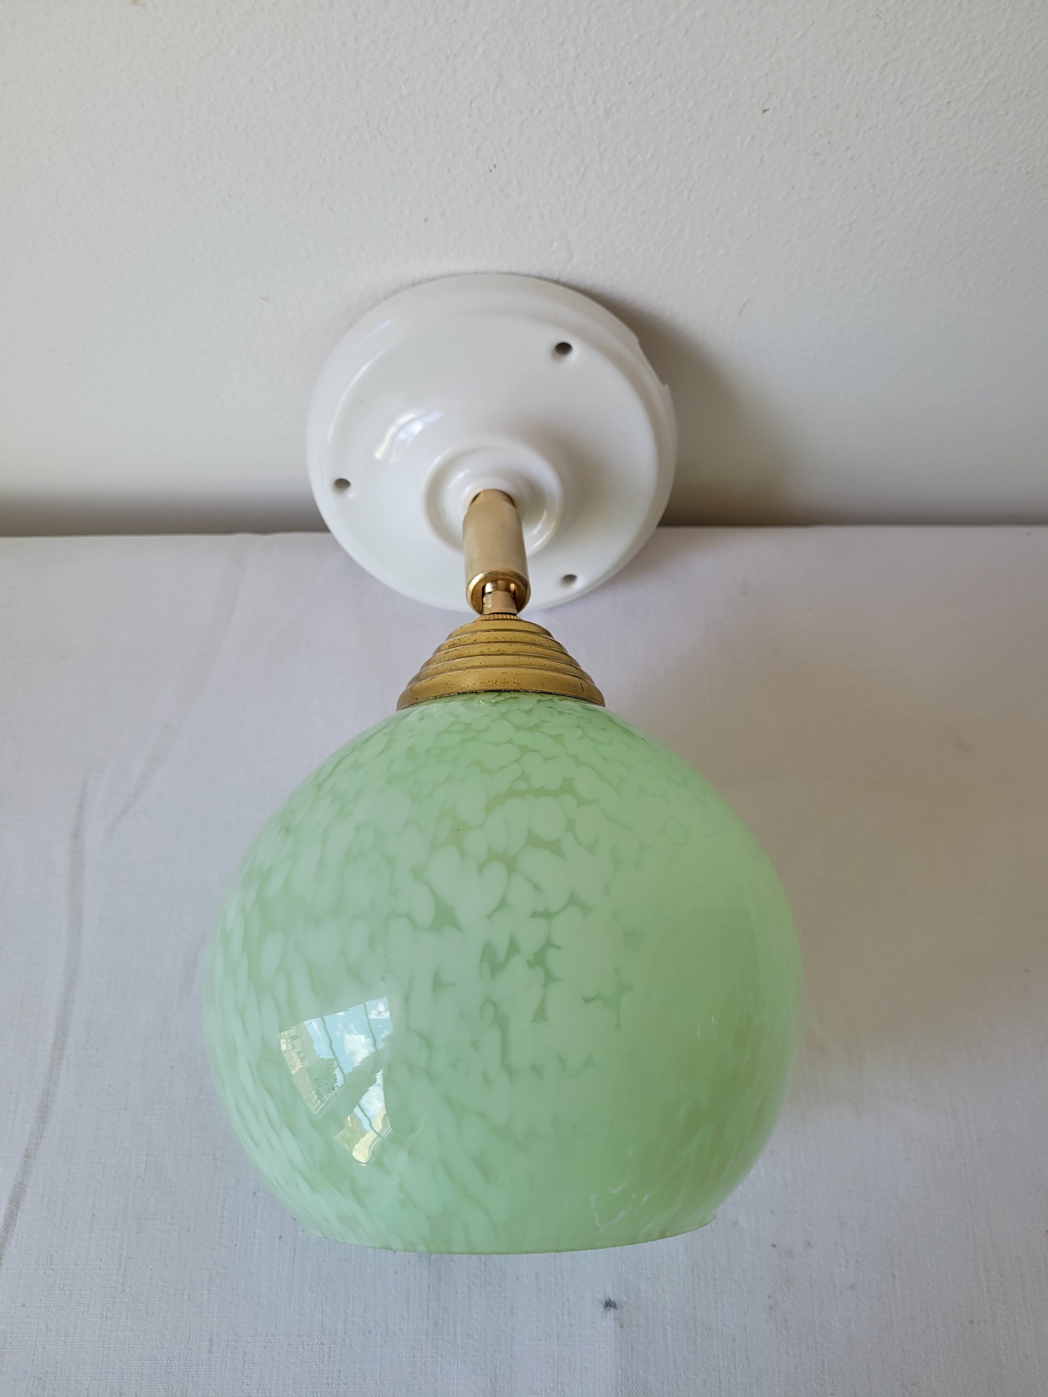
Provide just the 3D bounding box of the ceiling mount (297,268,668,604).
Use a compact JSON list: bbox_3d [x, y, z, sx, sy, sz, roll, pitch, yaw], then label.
[{"bbox_3d":[-0.010,-0.073,0.351,0.126,0.126,0.031,-1,43,-1],"label":"ceiling mount"}]

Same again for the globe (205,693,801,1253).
[{"bbox_3d":[-0.005,0.055,0.281,0.151,0.151,0.147,-1,74,0],"label":"globe"}]

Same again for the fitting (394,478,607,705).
[{"bbox_3d":[-0.007,-0.033,0.306,0.063,0.063,0.084,-1,74,0],"label":"fitting"}]

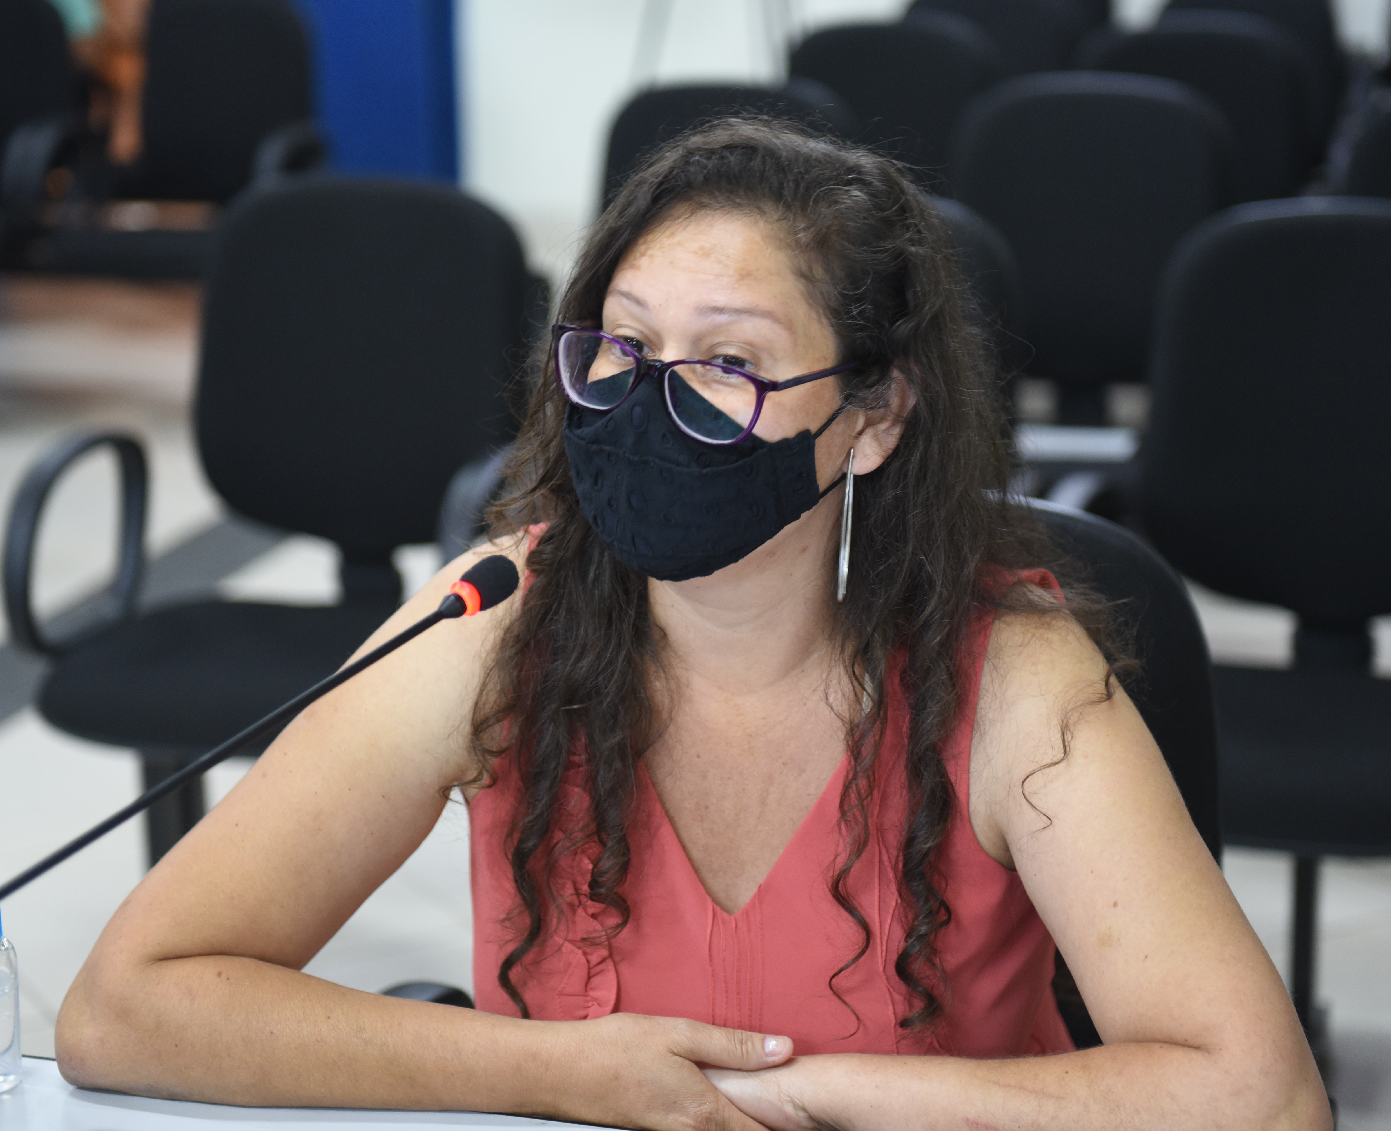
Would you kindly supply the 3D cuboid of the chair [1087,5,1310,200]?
[{"bbox_3d":[0.901,-0.541,5.870,0.600,0.930,0.620,4,15,15],"label":"chair"}]

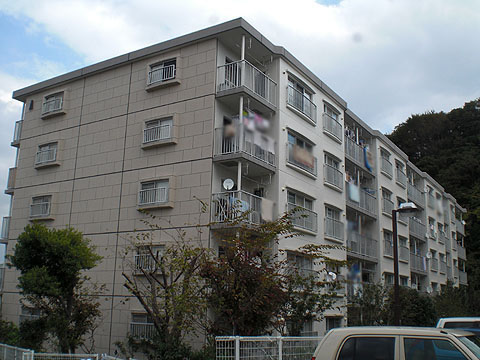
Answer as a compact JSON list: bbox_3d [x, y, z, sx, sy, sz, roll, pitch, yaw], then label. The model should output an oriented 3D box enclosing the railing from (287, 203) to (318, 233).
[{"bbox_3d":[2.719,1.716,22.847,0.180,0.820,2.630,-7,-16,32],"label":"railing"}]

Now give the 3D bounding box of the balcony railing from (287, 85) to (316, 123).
[{"bbox_3d":[2.855,-3.407,24.248,0.150,0.892,2.958,-7,-16,32],"label":"balcony railing"}]

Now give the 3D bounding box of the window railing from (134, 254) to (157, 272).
[{"bbox_3d":[-3.626,3.317,20.866,1.460,0.676,0.110,-7,-16,32],"label":"window railing"}]

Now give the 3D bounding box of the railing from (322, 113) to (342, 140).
[{"bbox_3d":[4.763,-2.632,27.092,0.150,0.934,2.365,-7,-16,32],"label":"railing"}]

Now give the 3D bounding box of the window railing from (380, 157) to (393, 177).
[{"bbox_3d":[9.517,-0.786,34.196,0.150,0.920,2.115,-7,-16,32],"label":"window railing"}]

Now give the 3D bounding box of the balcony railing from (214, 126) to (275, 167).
[{"bbox_3d":[0.269,-1.261,21.131,1.250,1.140,2.650,-7,-16,32],"label":"balcony railing"}]

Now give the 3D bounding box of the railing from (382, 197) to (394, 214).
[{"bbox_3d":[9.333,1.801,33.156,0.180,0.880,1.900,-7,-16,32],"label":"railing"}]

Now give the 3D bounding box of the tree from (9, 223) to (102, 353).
[{"bbox_3d":[-6.135,3.903,17.443,3.056,4.802,3.056,6,-14,-18],"label":"tree"}]

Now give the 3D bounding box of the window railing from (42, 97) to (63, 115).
[{"bbox_3d":[-9.445,-3.724,26.616,1.464,0.657,0.110,-7,-16,32],"label":"window railing"}]

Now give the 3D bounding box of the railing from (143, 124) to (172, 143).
[{"bbox_3d":[-3.416,-1.878,22.036,1.500,0.580,0.150,-7,-16,32],"label":"railing"}]

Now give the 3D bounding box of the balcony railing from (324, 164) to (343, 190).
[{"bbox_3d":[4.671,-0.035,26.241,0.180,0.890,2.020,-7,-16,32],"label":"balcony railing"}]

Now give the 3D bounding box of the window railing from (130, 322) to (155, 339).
[{"bbox_3d":[-3.654,5.830,20.223,1.460,0.603,0.110,-7,-16,32],"label":"window railing"}]

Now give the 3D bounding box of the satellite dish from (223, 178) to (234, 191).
[{"bbox_3d":[-0.418,0.177,19.821,0.460,0.470,0.250,3,-14,-5],"label":"satellite dish"}]

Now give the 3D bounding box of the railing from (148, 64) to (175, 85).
[{"bbox_3d":[-3.316,-4.470,22.647,1.500,0.590,0.150,-7,-16,32],"label":"railing"}]

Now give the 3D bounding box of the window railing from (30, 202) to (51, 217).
[{"bbox_3d":[-9.535,1.452,25.286,1.480,0.600,0.150,-7,-16,32],"label":"window railing"}]

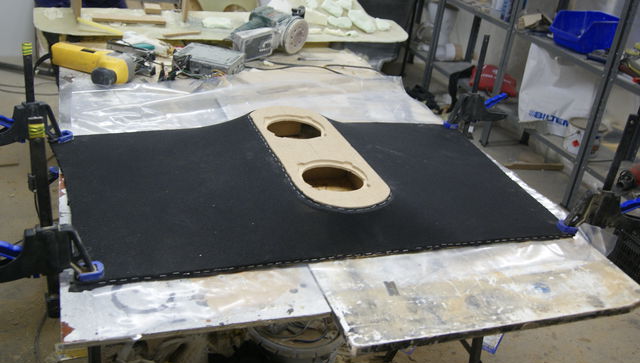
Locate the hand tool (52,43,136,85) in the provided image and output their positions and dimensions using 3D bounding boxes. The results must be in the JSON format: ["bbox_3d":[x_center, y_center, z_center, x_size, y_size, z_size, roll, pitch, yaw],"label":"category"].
[{"bbox_3d":[-0.635,-0.345,1.836,0.224,0.073,0.094,13,25,13],"label":"hand tool"}]

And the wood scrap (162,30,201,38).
[{"bbox_3d":[-0.440,-0.466,2.028,0.013,0.008,0.141,26,31,36],"label":"wood scrap"}]

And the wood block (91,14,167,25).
[{"bbox_3d":[-0.635,-0.538,2.132,0.232,0.011,0.052,-3,26,-21],"label":"wood block"}]

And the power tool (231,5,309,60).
[{"bbox_3d":[-0.202,-0.530,2.262,0.156,0.148,0.291,22,29,30],"label":"power tool"}]

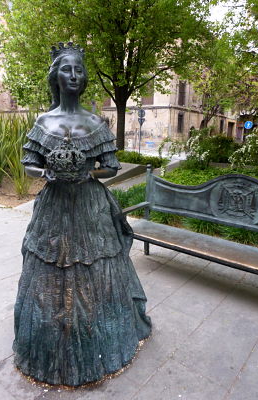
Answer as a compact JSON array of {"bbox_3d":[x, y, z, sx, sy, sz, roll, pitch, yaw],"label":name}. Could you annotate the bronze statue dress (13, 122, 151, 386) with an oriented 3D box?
[{"bbox_3d":[-0.345,0.229,1.915,0.951,1.444,0.987,0,15,-4],"label":"bronze statue dress"}]

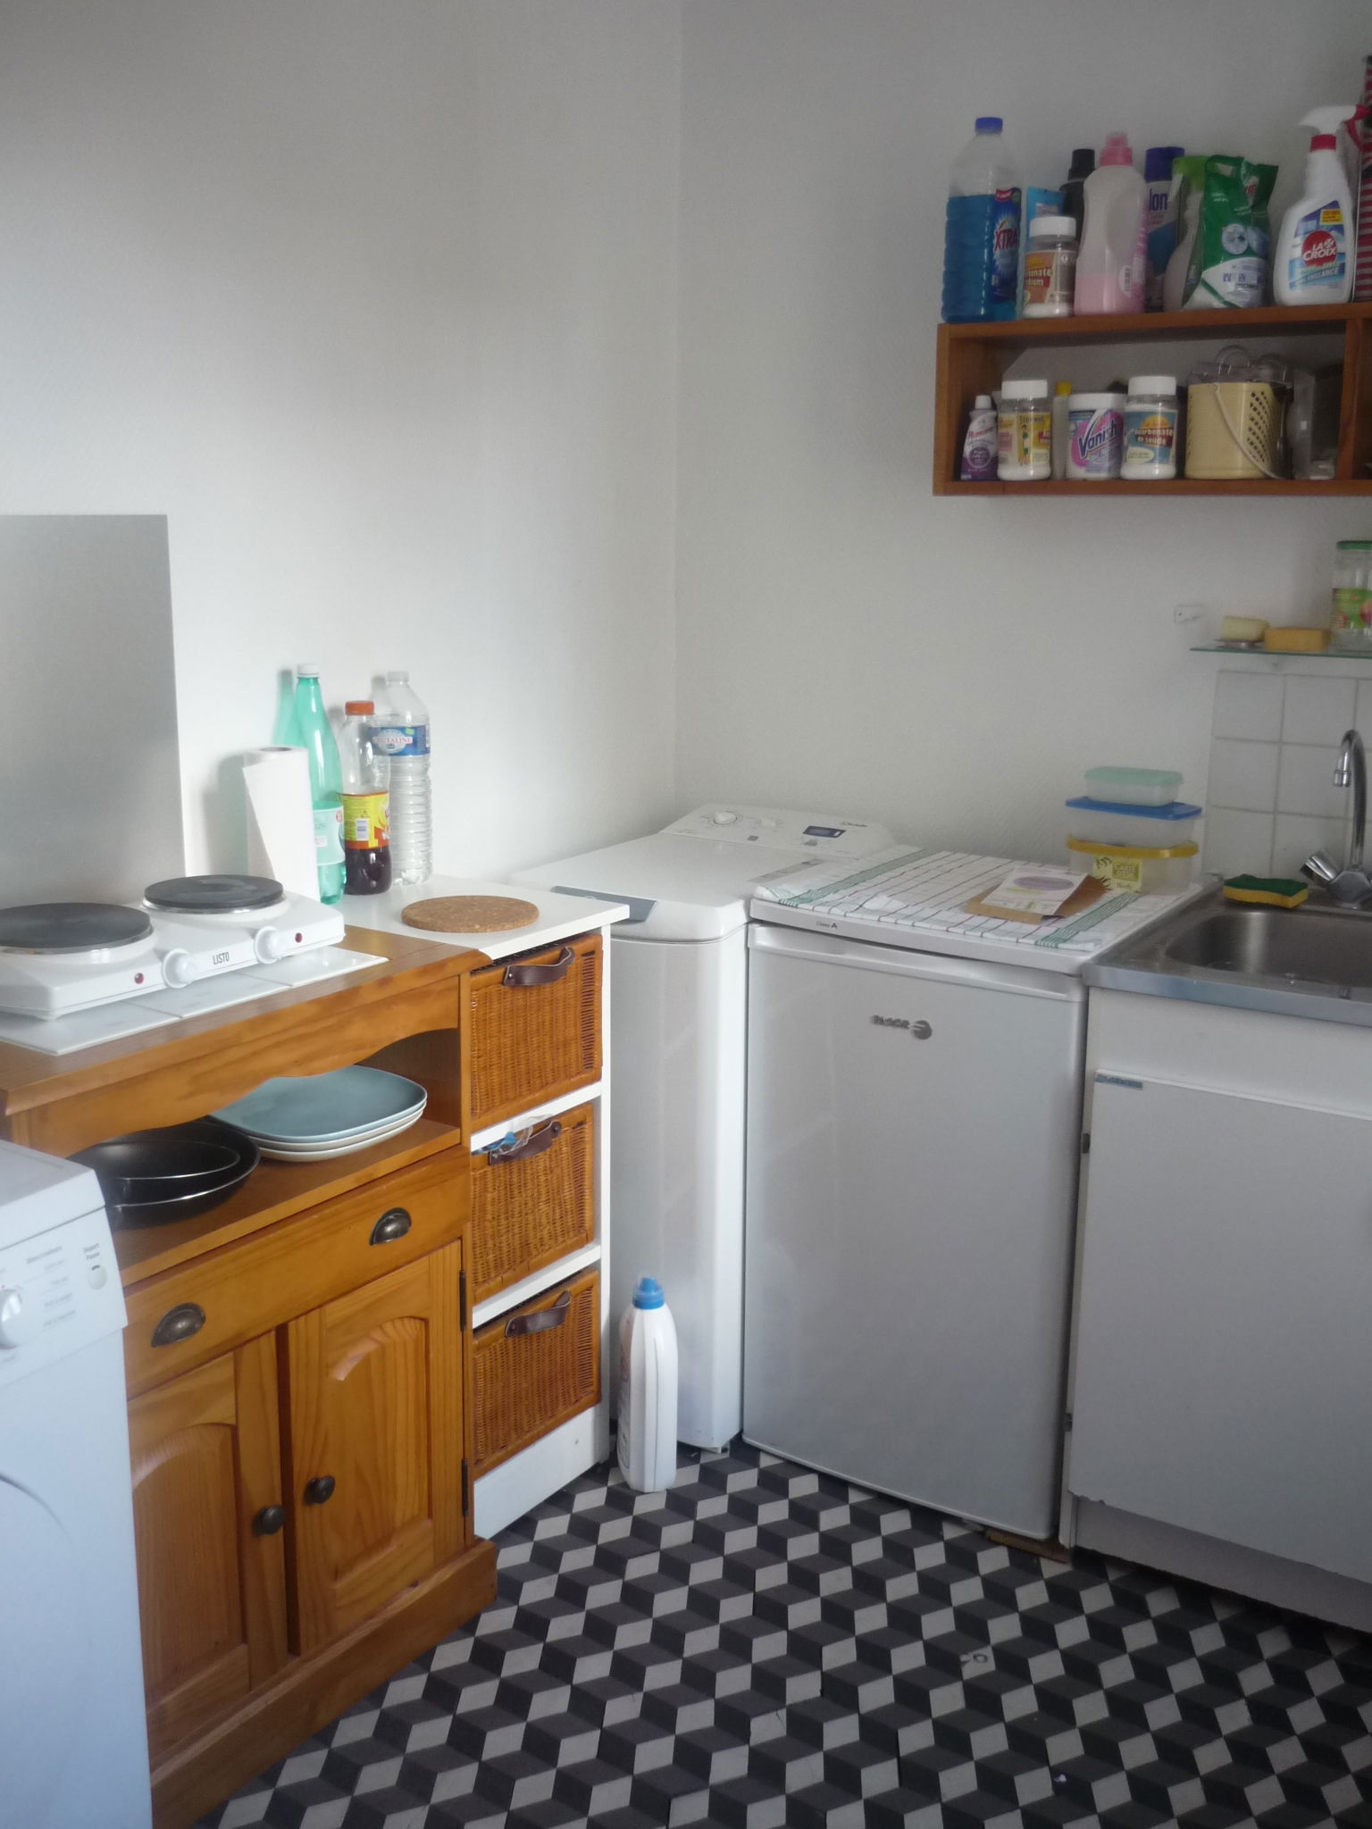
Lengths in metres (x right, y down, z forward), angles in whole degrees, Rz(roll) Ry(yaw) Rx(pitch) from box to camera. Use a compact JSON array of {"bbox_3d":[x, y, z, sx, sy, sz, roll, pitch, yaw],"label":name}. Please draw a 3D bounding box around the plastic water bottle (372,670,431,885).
[{"bbox_3d":[-0.425,-0.205,2.620,0.083,0.316,0.083,-1,13,-9],"label":"plastic water bottle"}]

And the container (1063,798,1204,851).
[{"bbox_3d":[0.686,-0.140,2.687,0.189,0.055,0.108,10,16,37],"label":"container"}]

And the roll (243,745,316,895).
[{"bbox_3d":[-0.575,-0.127,2.489,0.100,0.218,0.100,-2,13,-13],"label":"roll"}]

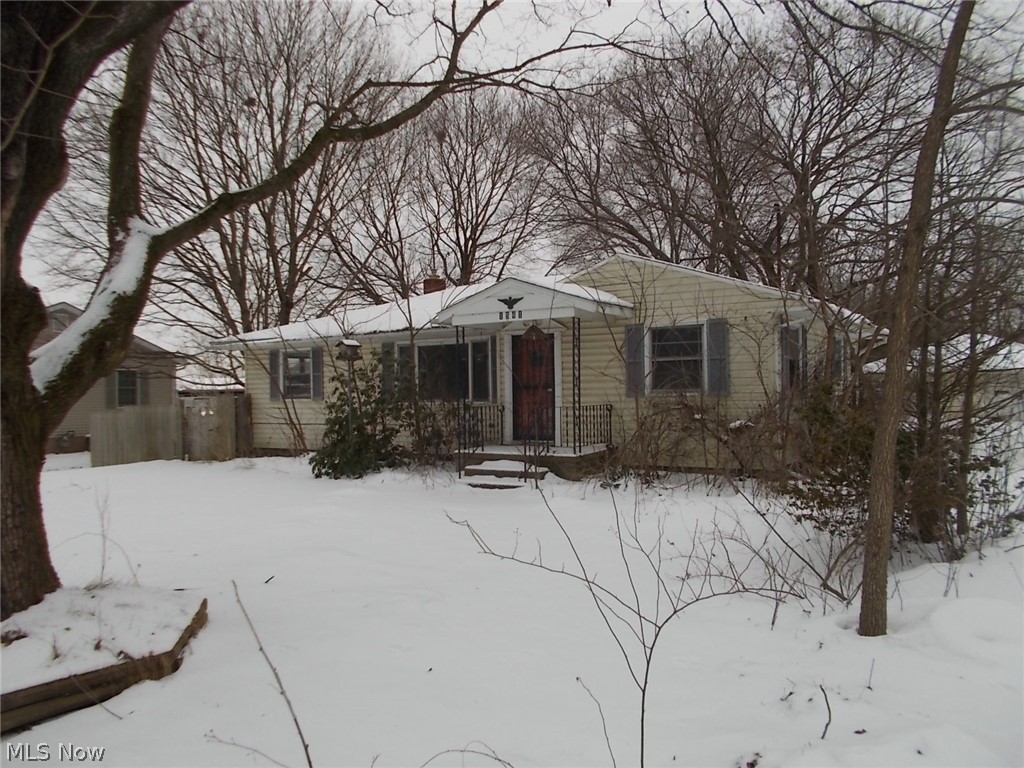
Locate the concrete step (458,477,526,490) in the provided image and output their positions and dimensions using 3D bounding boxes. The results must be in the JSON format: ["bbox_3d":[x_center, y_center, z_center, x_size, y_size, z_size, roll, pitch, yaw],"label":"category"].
[{"bbox_3d":[-0.249,1.740,13.059,1.500,0.180,0.360,-1,0,32],"label":"concrete step"}]

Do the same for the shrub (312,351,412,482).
[{"bbox_3d":[-3.142,0.632,15.950,1.900,2.500,1.700,-1,0,32],"label":"shrub"}]

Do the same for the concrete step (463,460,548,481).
[{"bbox_3d":[-0.078,1.545,13.304,1.600,0.190,0.360,-1,0,32],"label":"concrete step"}]

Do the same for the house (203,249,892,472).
[{"bbox_3d":[0.709,-0.480,19.105,13.800,4.450,10.500,-1,0,32],"label":"house"}]

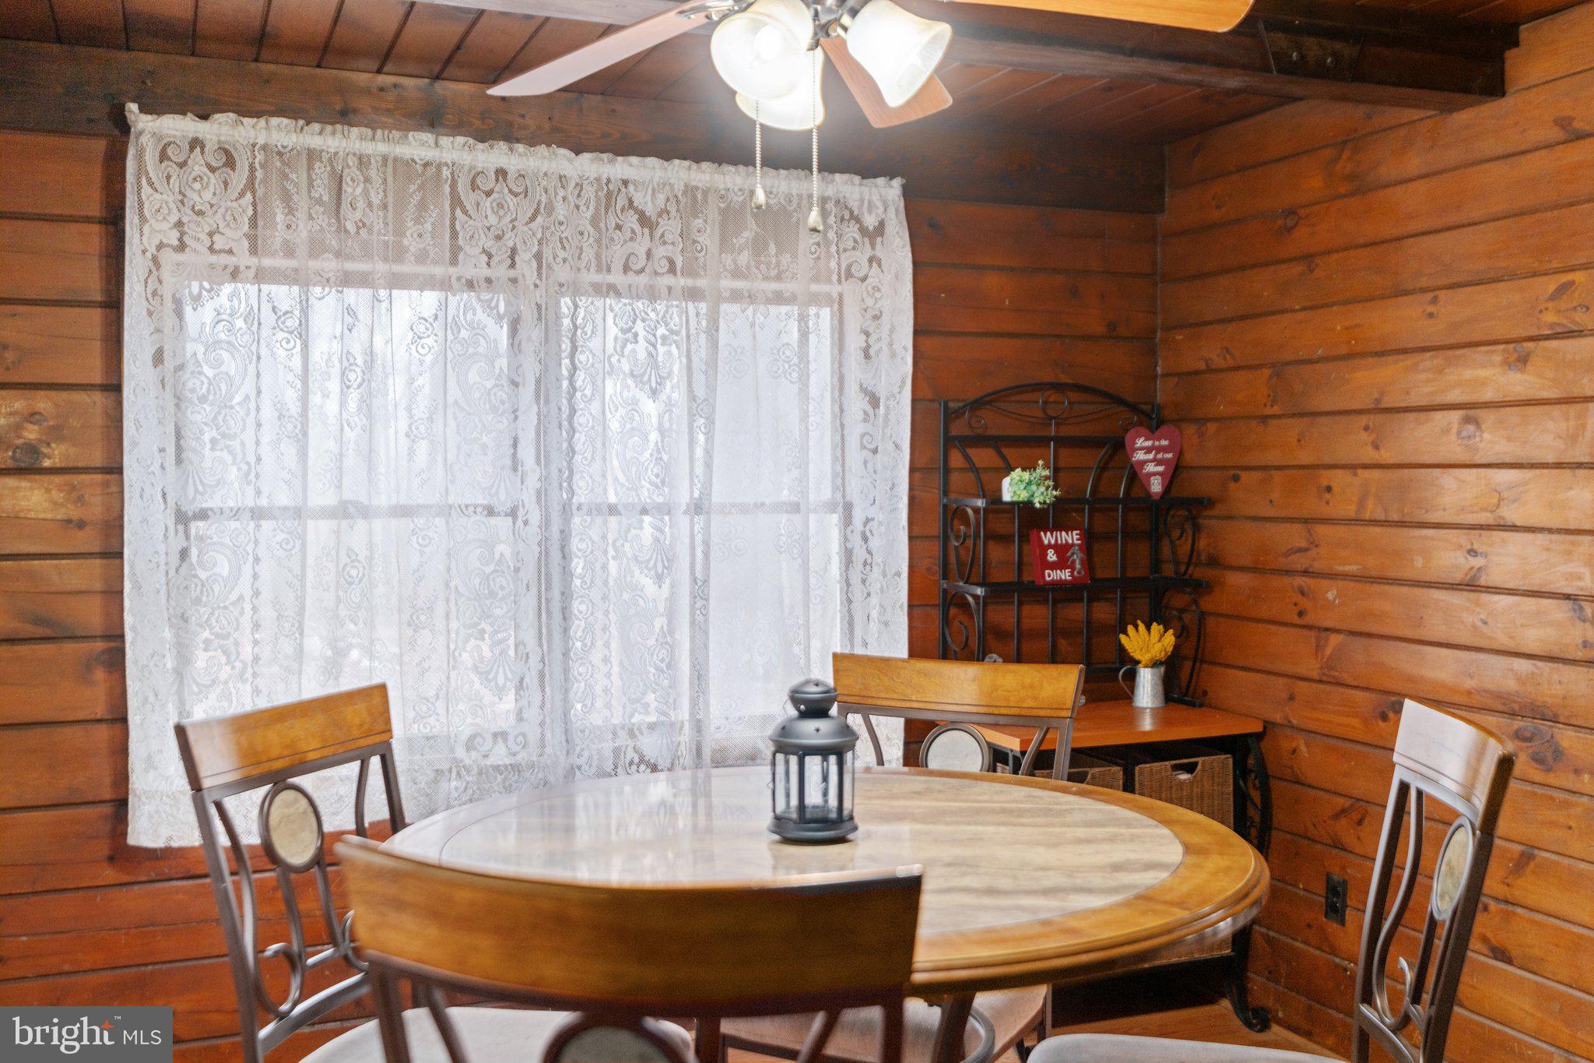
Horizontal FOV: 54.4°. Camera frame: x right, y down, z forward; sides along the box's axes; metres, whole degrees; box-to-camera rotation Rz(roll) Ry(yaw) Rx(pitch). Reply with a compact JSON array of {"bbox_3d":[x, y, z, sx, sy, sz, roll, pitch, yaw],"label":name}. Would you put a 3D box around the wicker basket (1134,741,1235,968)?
[{"bbox_3d":[0.915,0.823,4.068,0.295,0.500,0.340,-1,2,-22],"label":"wicker basket"}]

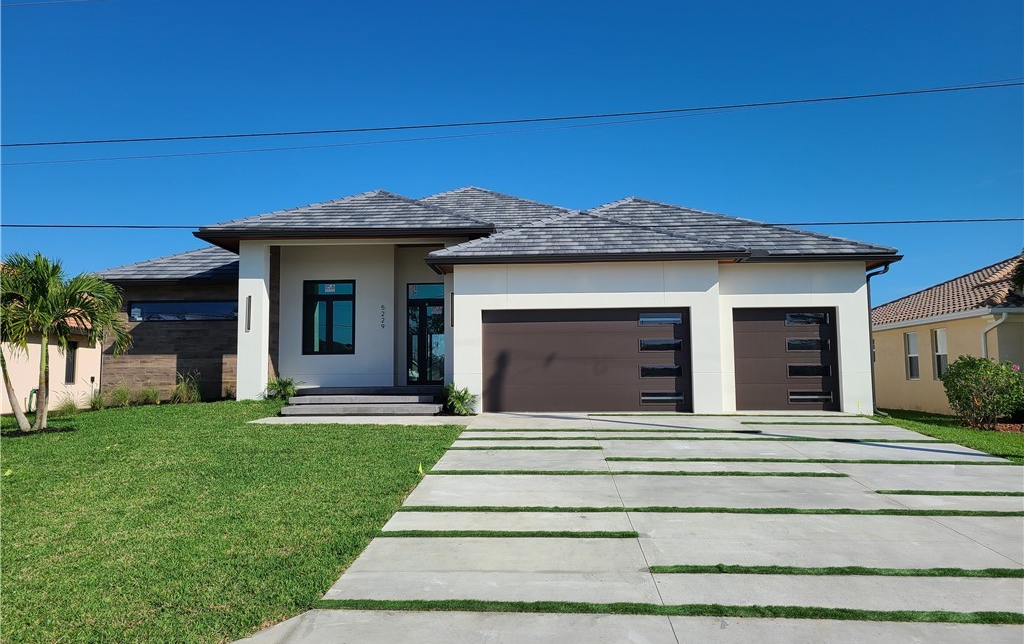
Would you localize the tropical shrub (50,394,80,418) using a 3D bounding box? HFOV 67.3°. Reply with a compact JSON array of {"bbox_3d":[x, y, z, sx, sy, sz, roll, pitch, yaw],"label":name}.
[{"bbox_3d":[-11.160,2.100,19.200,0.680,0.580,0.650,-1,-4,3],"label":"tropical shrub"}]

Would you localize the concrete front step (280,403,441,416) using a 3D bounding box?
[{"bbox_3d":[-3.370,2.040,17.650,3.460,0.195,1.100,-1,-4,3],"label":"concrete front step"}]

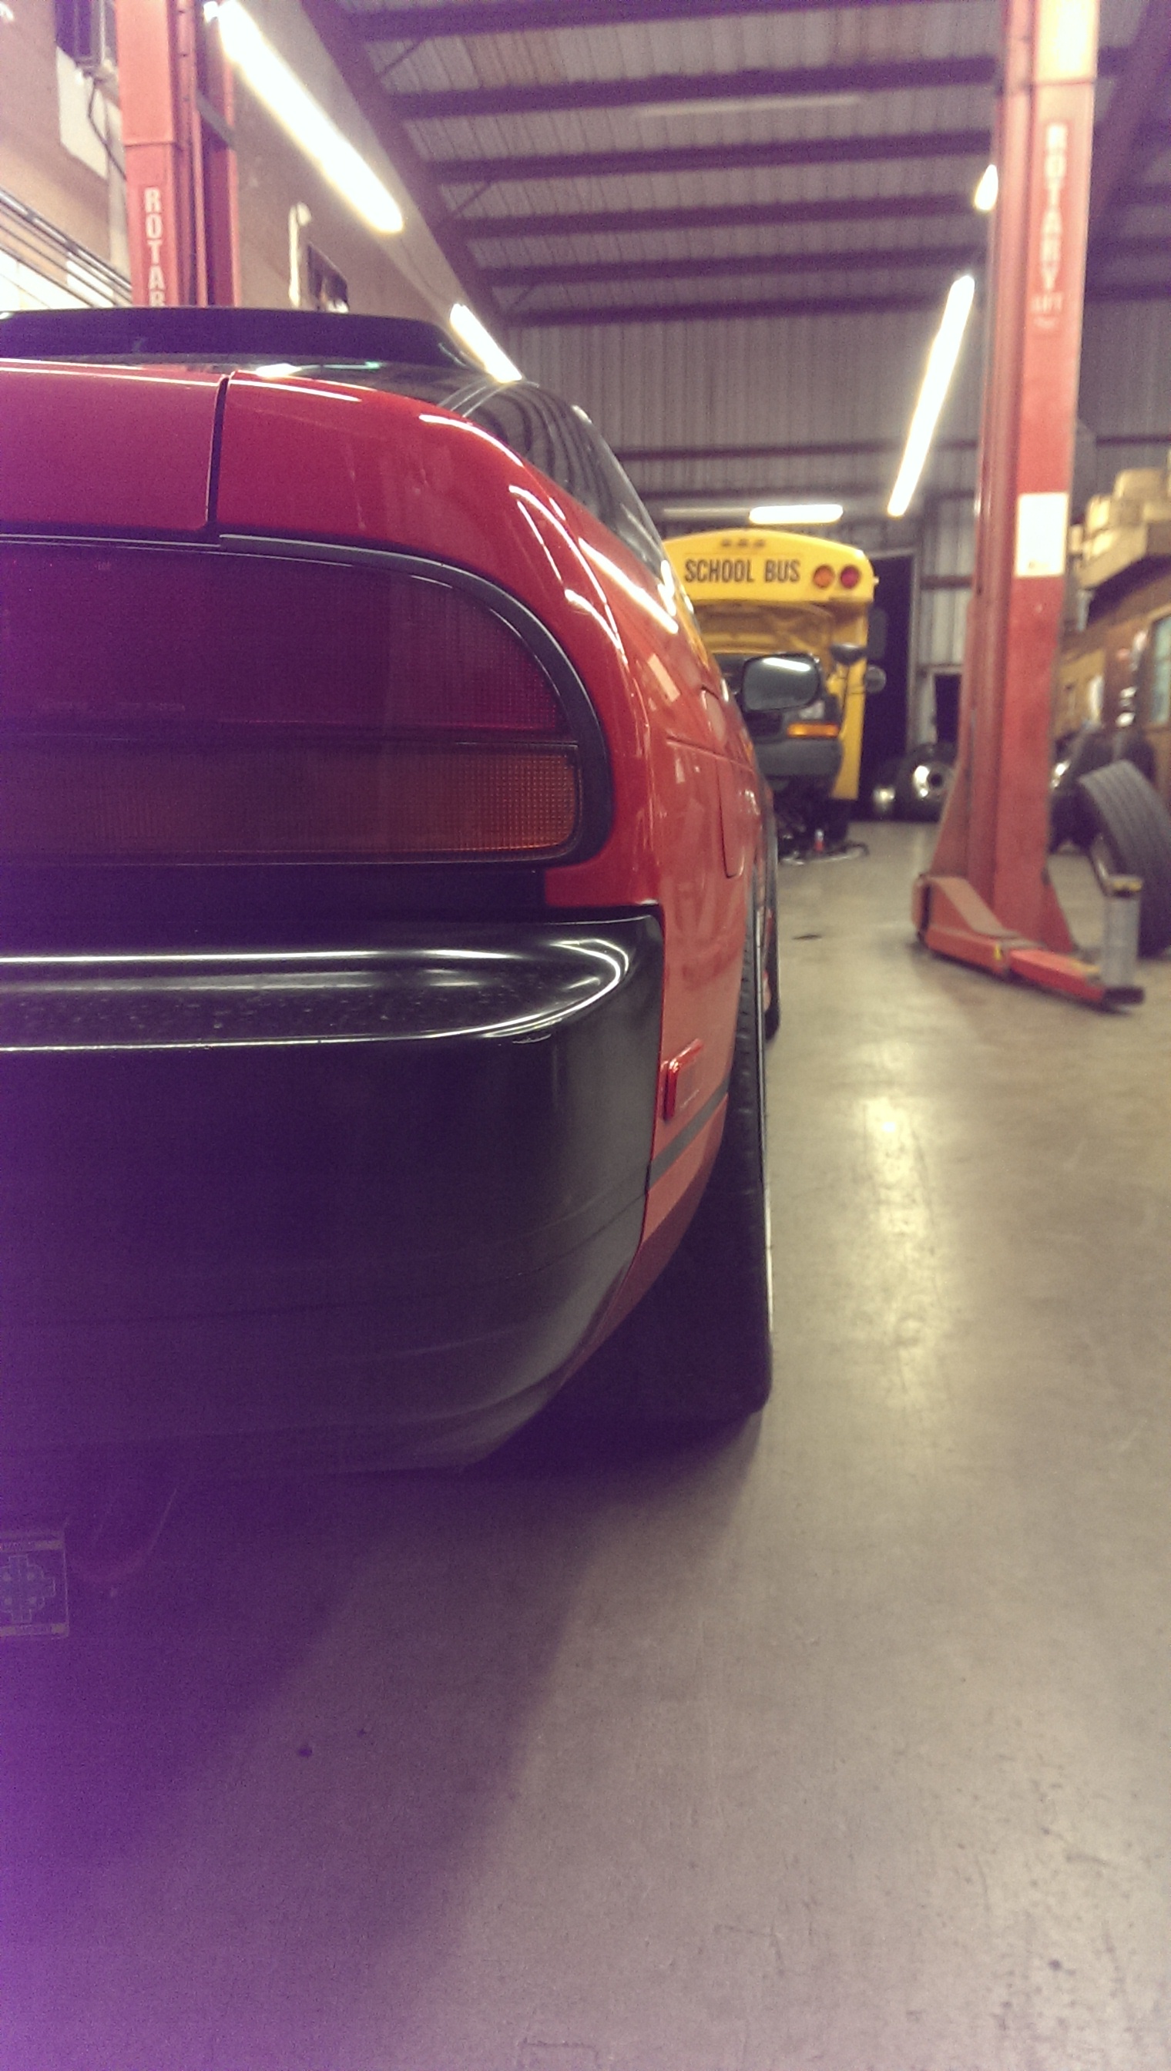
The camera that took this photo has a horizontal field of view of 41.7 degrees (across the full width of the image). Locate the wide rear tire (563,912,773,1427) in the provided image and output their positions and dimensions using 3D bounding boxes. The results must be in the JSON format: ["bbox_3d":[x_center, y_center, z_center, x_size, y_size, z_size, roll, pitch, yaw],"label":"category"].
[{"bbox_3d":[0.096,0.119,1.790,0.240,0.635,0.635,0,10,8],"label":"wide rear tire"}]

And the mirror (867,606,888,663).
[{"bbox_3d":[2.752,-3.770,14.466,0.190,0.500,0.120,1,10,7],"label":"mirror"}]

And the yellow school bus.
[{"bbox_3d":[1.719,-3.631,16.505,2.400,2.950,6.800,1,10,7],"label":"yellow school bus"}]

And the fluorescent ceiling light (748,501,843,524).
[{"bbox_3d":[2.813,-6.949,20.508,1.220,0.100,0.130,2,10,8],"label":"fluorescent ceiling light"}]

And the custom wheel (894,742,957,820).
[{"bbox_3d":[4.554,-3.288,20.052,1.020,1.020,0.280,2,10,8],"label":"custom wheel"}]

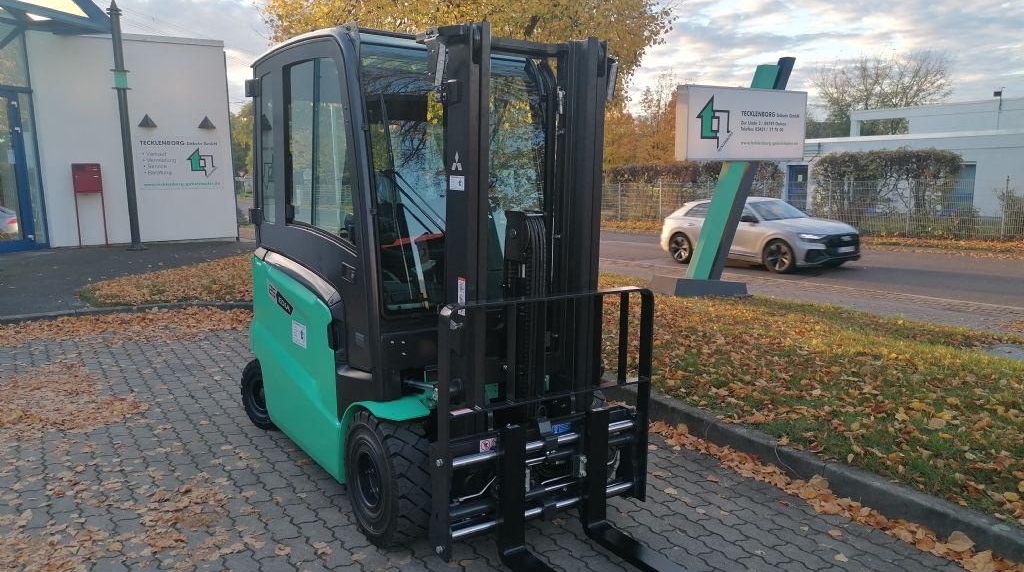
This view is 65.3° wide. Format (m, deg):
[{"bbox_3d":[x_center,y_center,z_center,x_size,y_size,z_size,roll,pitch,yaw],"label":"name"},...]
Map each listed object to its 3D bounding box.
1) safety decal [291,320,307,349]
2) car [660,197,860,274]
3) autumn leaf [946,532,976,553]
[{"bbox_3d":[-1.083,0.249,4.076,0.005,0.118,0.205,-3,9,-33],"label":"safety decal"},{"bbox_3d":[5.809,-1.298,19.032,2.020,1.700,4.980,-5,9,-32],"label":"car"},{"bbox_3d":[1.829,1.043,3.247,0.110,0.070,0.050,2,9,15],"label":"autumn leaf"}]

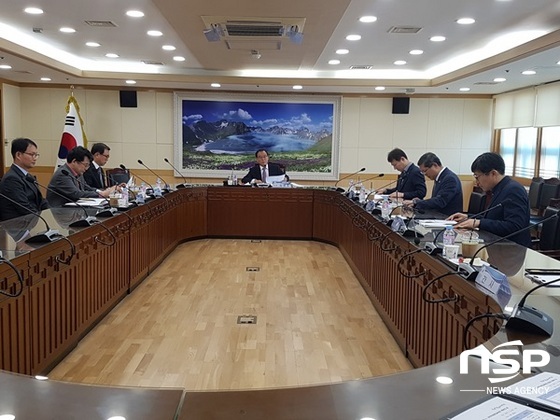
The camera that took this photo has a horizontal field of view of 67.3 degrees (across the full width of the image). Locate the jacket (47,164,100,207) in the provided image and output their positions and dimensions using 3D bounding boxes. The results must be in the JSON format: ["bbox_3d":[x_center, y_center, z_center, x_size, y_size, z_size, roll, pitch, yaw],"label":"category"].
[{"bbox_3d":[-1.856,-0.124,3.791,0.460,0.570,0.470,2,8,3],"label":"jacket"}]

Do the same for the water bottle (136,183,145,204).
[{"bbox_3d":[-1.444,-0.194,4.416,0.065,0.205,0.065,1,8,-1],"label":"water bottle"}]

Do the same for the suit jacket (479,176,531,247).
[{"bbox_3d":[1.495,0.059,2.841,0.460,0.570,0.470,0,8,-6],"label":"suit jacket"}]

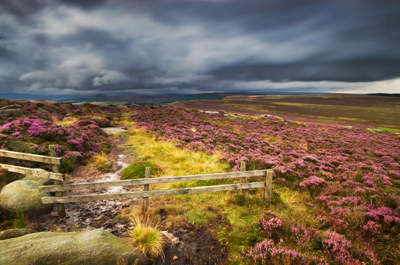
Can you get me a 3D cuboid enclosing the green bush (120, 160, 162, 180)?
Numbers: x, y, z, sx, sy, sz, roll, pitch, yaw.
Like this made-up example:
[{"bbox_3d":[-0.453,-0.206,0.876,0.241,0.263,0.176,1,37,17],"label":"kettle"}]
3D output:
[{"bbox_3d":[-1.570,1.000,5.300,1.050,0.410,0.850,0,11,0],"label":"green bush"}]

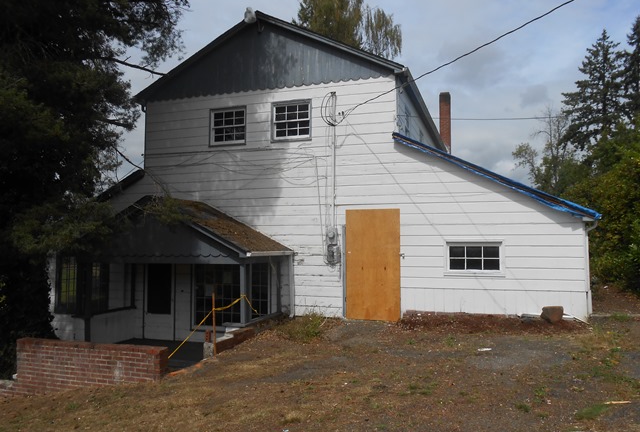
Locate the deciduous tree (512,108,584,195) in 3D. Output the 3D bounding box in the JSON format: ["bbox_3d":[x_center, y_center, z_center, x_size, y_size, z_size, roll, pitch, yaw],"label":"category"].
[{"bbox_3d":[16.634,-2.056,35.095,4.800,10.600,4.800,-1,-3,19],"label":"deciduous tree"}]

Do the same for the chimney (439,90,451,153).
[{"bbox_3d":[5.538,-4.056,21.249,0.490,2.650,0.500,-1,-3,19],"label":"chimney"}]

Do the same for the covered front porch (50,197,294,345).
[{"bbox_3d":[-3.327,1.286,11.021,4.950,3.350,2.280,-1,-3,19],"label":"covered front porch"}]

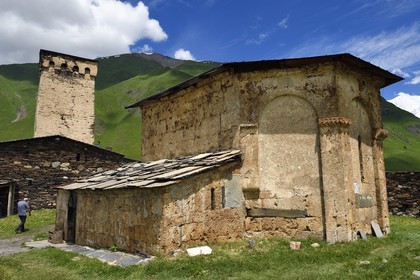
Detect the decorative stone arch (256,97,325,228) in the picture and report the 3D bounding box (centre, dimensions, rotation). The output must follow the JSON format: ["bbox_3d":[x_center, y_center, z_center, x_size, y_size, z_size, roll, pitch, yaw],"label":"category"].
[{"bbox_3d":[3.029,0.769,12.686,2.415,5.089,0.350,-4,-8,23],"label":"decorative stone arch"}]

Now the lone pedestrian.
[{"bbox_3d":[-9.212,3.709,16.047,0.600,1.700,0.500,7,-10,-42],"label":"lone pedestrian"}]

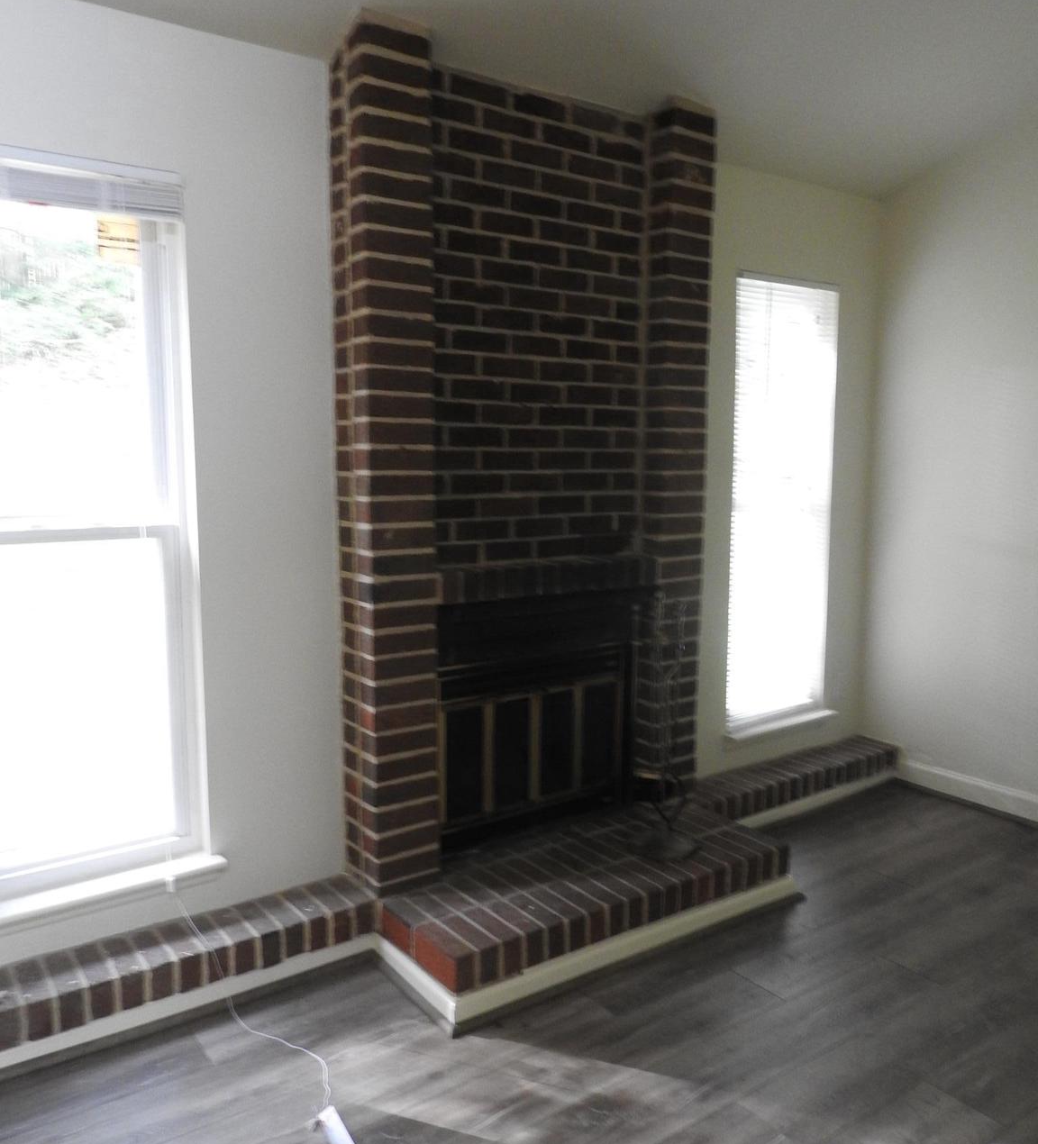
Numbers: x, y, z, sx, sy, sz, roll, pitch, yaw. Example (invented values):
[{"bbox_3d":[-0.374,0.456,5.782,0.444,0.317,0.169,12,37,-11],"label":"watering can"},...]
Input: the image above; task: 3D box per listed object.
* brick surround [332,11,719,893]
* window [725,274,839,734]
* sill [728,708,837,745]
[{"bbox_3d":[0.064,-0.290,2.896,1.226,2.264,0.193,-5,9,-35],"label":"brick surround"},{"bbox_3d":[1.002,-0.253,3.732,0.586,1.703,0.097,-5,9,-35],"label":"window"},{"bbox_3d":[1.044,0.601,3.828,0.648,0.036,0.107,-5,9,-35],"label":"sill"}]

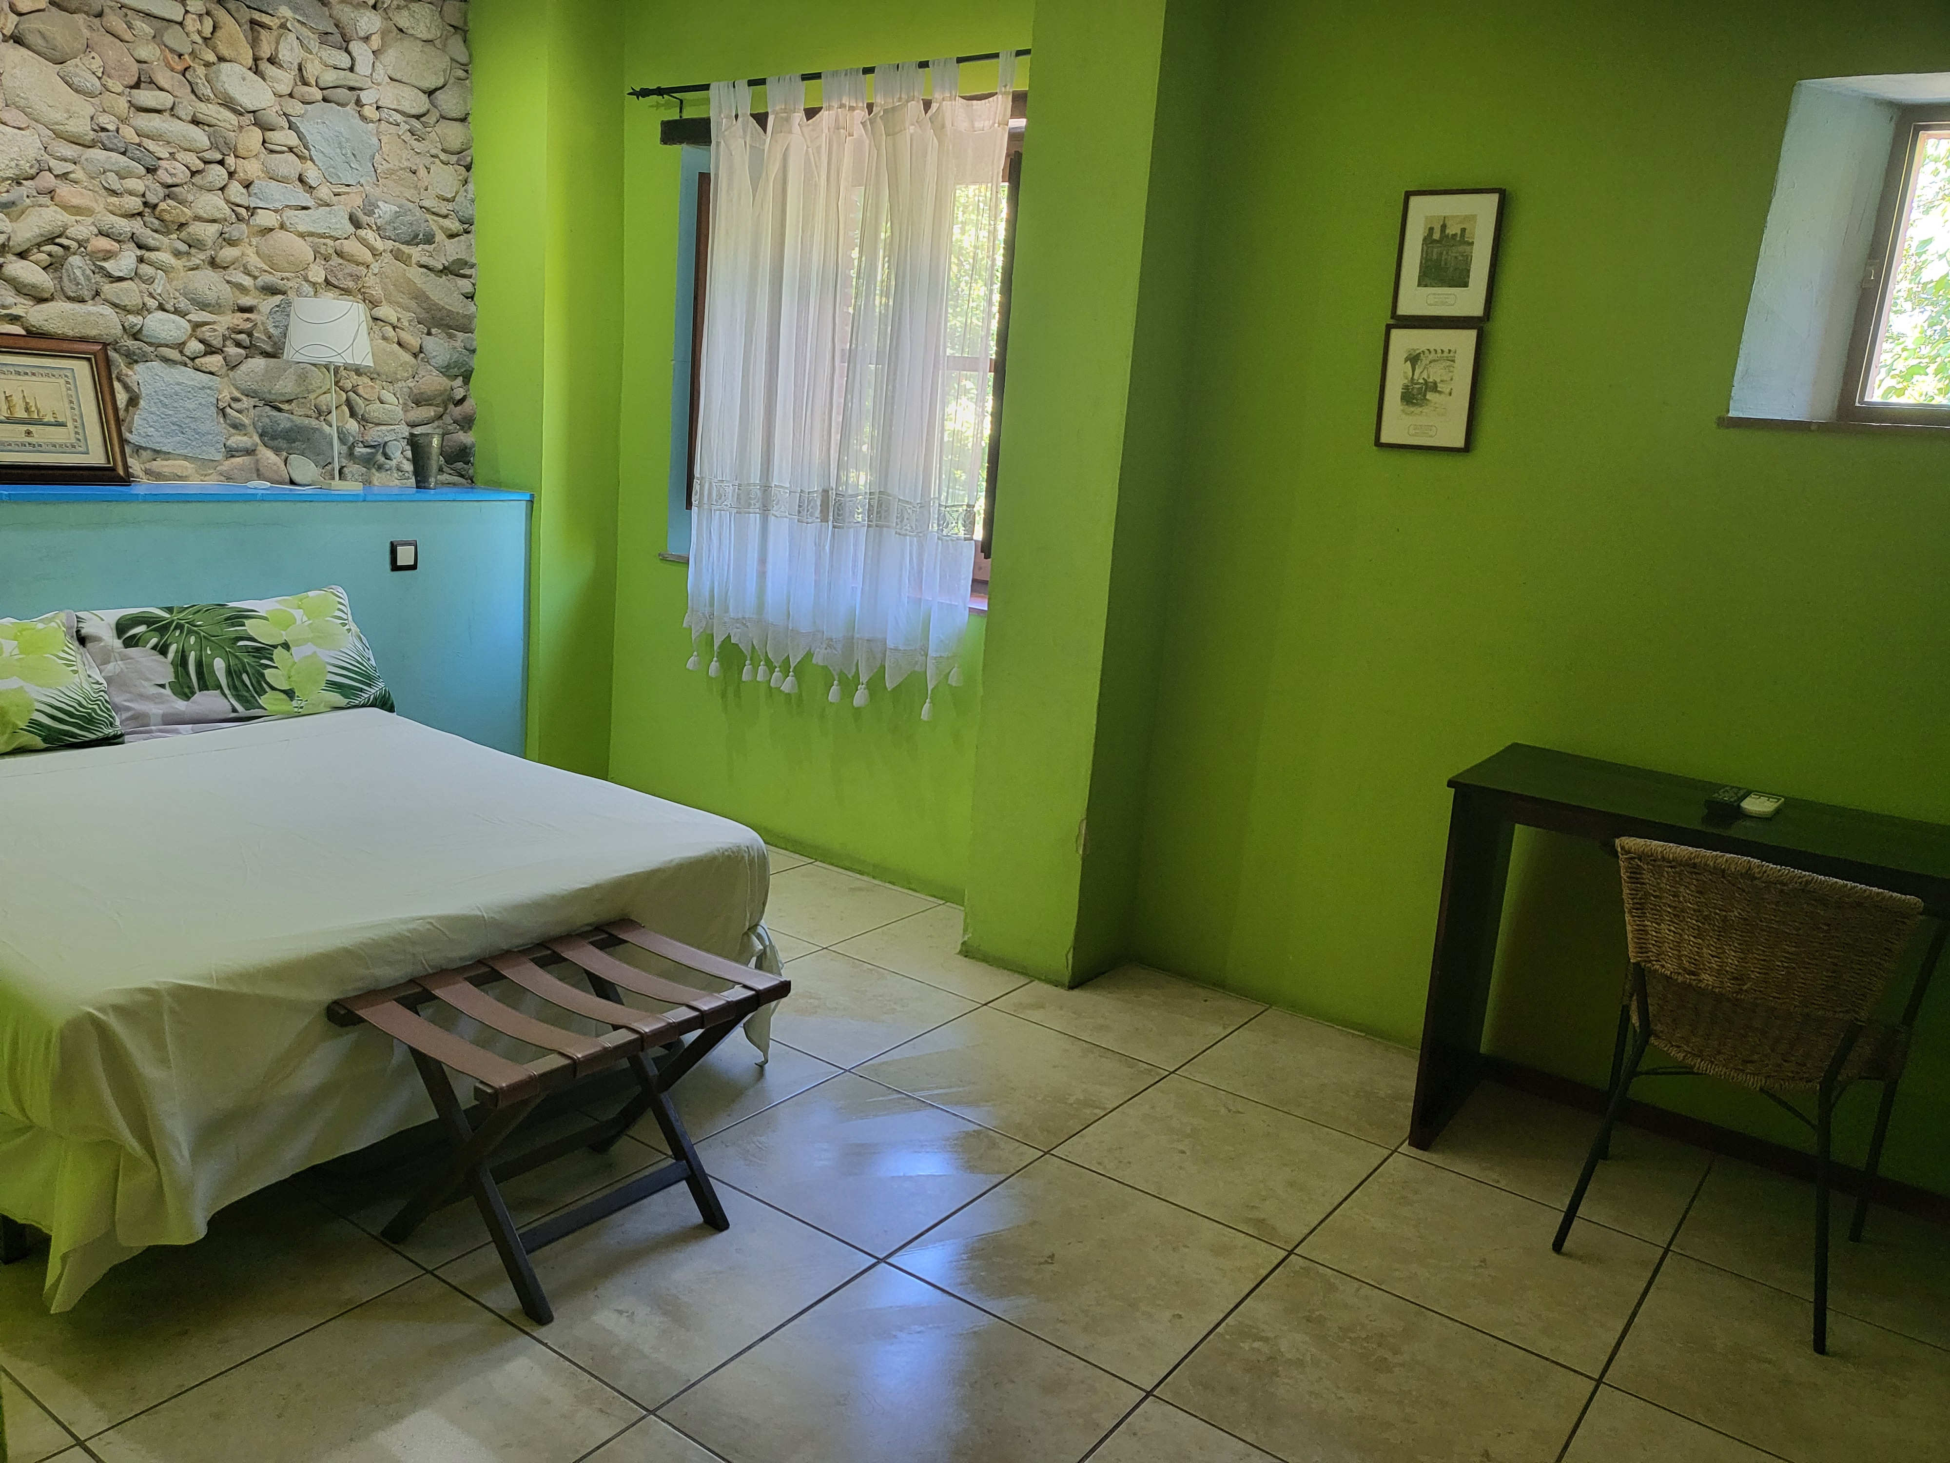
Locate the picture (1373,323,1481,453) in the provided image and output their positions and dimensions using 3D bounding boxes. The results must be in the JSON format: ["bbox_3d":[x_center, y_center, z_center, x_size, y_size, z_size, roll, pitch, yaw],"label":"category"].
[{"bbox_3d":[0.997,-0.753,3.216,0.214,0.267,0.020,13,15,34],"label":"picture"}]

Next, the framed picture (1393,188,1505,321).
[{"bbox_3d":[1.019,-1.024,3.158,0.213,0.269,0.020,13,15,34],"label":"framed picture"}]

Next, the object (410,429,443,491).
[{"bbox_3d":[-1.673,-0.826,4.468,0.102,0.168,0.102,13,15,34],"label":"object"}]

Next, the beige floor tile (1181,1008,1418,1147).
[{"bbox_3d":[0.788,0.768,3.285,0.500,0.010,0.500,13,15,34],"label":"beige floor tile"}]

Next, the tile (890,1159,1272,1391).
[{"bbox_3d":[0.198,0.885,2.449,0.500,0.012,0.500,13,14,34],"label":"tile"}]

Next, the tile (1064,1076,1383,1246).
[{"bbox_3d":[0.489,0.823,2.850,0.500,0.012,0.500,13,14,34],"label":"tile"}]

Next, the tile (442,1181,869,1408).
[{"bbox_3d":[-0.498,0.857,2.326,0.500,0.012,0.500,13,14,34],"label":"tile"}]

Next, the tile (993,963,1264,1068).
[{"bbox_3d":[0.380,0.675,3.567,0.500,0.010,0.500,13,15,34],"label":"tile"}]

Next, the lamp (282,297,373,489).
[{"bbox_3d":[-1.819,-0.949,4.131,0.252,0.530,0.252,13,14,34],"label":"lamp"}]

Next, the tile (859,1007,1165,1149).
[{"bbox_3d":[0.086,0.738,3.162,0.500,0.010,0.500,13,15,34],"label":"tile"}]

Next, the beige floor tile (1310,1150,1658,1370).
[{"bbox_3d":[0.894,0.913,2.571,0.500,0.012,0.500,13,14,34],"label":"beige floor tile"}]

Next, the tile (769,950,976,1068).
[{"bbox_3d":[-0.321,0.641,3.409,0.500,0.012,0.500,13,14,34],"label":"tile"}]

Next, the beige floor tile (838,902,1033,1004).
[{"bbox_3d":[-0.030,0.579,3.811,0.500,0.012,0.500,13,14,34],"label":"beige floor tile"}]

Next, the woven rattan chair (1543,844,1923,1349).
[{"bbox_3d":[1.357,0.565,2.591,0.470,0.763,0.485,13,15,34],"label":"woven rattan chair"}]

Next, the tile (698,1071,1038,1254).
[{"bbox_3d":[-0.207,0.795,2.728,0.500,0.012,0.500,13,14,34],"label":"tile"}]

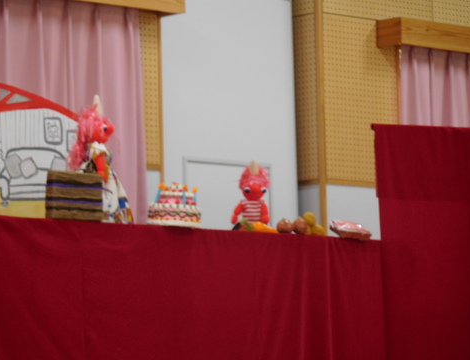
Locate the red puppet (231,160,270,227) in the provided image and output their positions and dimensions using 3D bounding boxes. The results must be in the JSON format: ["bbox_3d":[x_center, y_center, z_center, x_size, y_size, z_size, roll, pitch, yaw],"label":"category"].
[{"bbox_3d":[0.058,0.057,9.400,0.145,0.260,0.115,0,-6,-14],"label":"red puppet"}]

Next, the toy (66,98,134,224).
[{"bbox_3d":[-0.485,-0.072,9.000,0.235,0.480,0.200,-2,-6,11],"label":"toy"}]

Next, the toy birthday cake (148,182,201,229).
[{"bbox_3d":[-0.221,0.093,9.100,0.195,0.163,0.195,-1,-6,0],"label":"toy birthday cake"}]

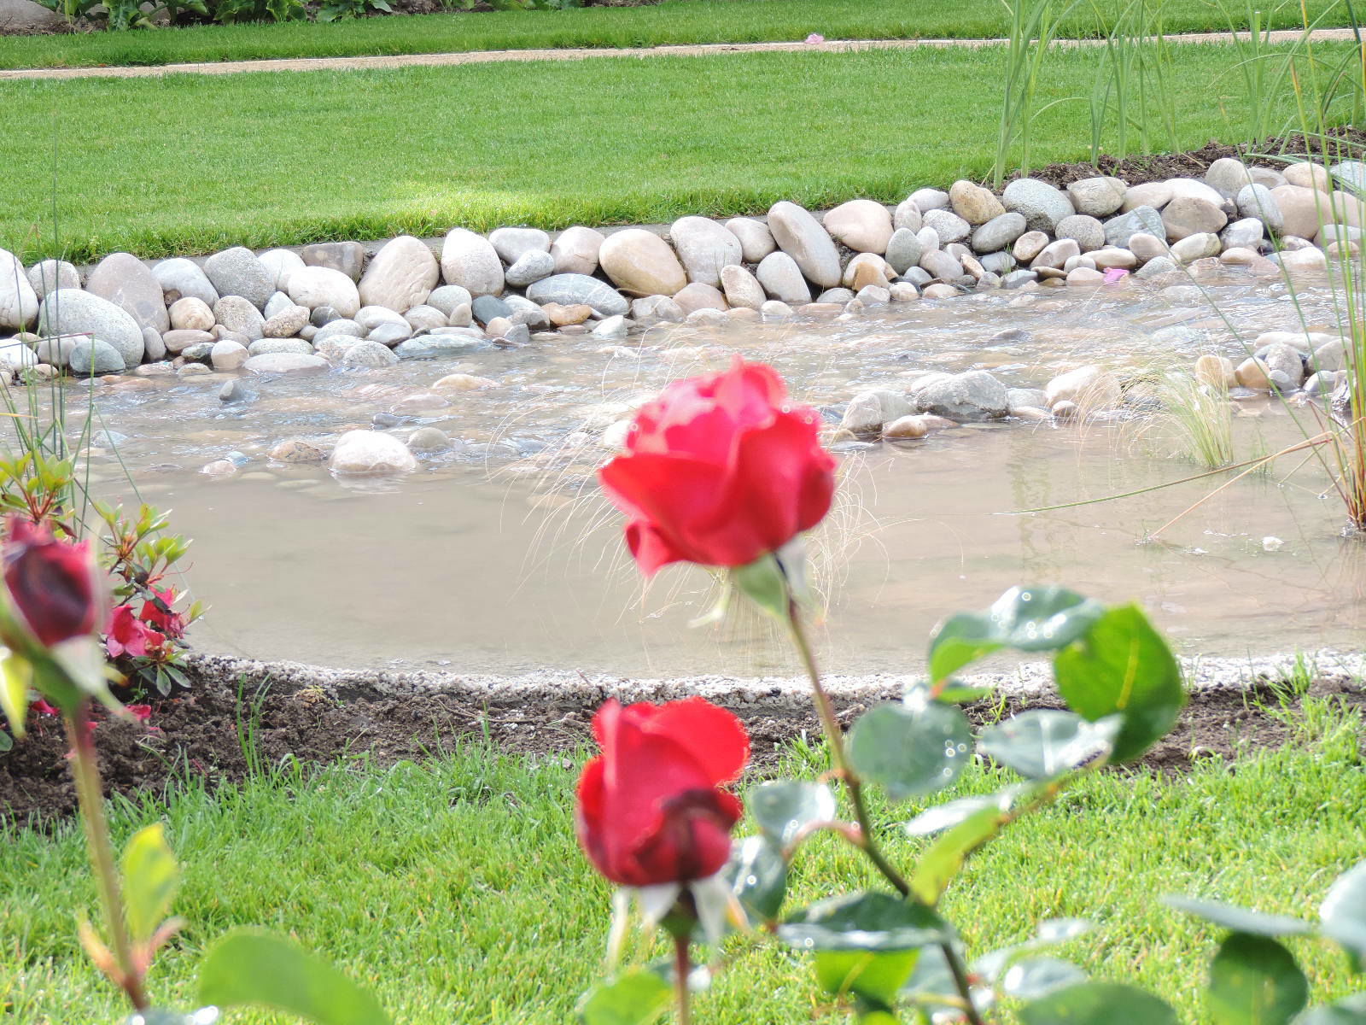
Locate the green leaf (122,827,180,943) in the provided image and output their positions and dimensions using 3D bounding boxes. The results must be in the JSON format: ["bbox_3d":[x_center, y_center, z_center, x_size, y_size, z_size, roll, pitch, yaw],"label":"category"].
[{"bbox_3d":[-0.162,0.113,1.080,0.018,0.038,0.010,7,11,-11],"label":"green leaf"}]

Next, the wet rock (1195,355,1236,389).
[{"bbox_3d":[1.031,-0.269,6.870,0.082,0.070,0.075,0,14,0],"label":"wet rock"}]

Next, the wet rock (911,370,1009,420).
[{"bbox_3d":[0.516,-0.217,6.630,0.180,0.098,0.135,0,14,0],"label":"wet rock"}]

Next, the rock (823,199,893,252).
[{"bbox_3d":[0.346,-0.559,6.970,0.141,0.105,0.115,1,17,3],"label":"rock"}]

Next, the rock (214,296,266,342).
[{"bbox_3d":[-0.801,-0.346,6.420,0.096,0.088,0.085,-2,17,-7],"label":"rock"}]

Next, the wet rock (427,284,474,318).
[{"bbox_3d":[-0.442,-0.399,6.747,0.091,0.067,0.077,0,14,0],"label":"wet rock"}]

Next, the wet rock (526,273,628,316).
[{"bbox_3d":[-0.224,-0.456,7.480,0.213,0.090,0.130,0,14,0],"label":"wet rock"}]

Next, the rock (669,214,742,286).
[{"bbox_3d":[0.048,-0.519,7.100,0.145,0.145,0.107,0,14,0],"label":"rock"}]

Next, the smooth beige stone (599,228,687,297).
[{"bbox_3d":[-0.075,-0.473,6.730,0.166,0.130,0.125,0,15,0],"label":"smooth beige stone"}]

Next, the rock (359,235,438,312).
[{"bbox_3d":[-0.596,-0.500,7.450,0.166,0.155,0.125,0,14,0],"label":"rock"}]

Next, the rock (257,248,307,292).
[{"bbox_3d":[-0.749,-0.449,6.666,0.098,0.094,0.080,0,14,0],"label":"rock"}]

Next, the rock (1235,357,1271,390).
[{"bbox_3d":[0.995,-0.243,6.200,0.066,0.058,0.060,3,17,9],"label":"rock"}]

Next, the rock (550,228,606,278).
[{"bbox_3d":[-0.198,-0.486,6.636,0.102,0.096,0.086,0,15,0],"label":"rock"}]

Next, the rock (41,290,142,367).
[{"bbox_3d":[-1.013,-0.317,6.077,0.194,0.120,0.108,24,14,-6],"label":"rock"}]

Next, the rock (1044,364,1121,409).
[{"bbox_3d":[0.690,-0.211,6.120,0.132,0.082,0.105,2,17,6],"label":"rock"}]

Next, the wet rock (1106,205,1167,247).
[{"bbox_3d":[0.909,-0.567,7.120,0.123,0.090,0.100,2,17,7],"label":"wet rock"}]

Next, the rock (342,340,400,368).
[{"bbox_3d":[-0.559,-0.276,6.360,0.106,0.065,0.090,-1,17,-5],"label":"rock"}]

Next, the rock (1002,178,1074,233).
[{"bbox_3d":[0.831,-0.717,8.300,0.165,0.130,0.135,0,14,0],"label":"rock"}]

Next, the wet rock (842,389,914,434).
[{"bbox_3d":[0.359,-0.184,6.550,0.134,0.092,0.110,0,14,0],"label":"wet rock"}]

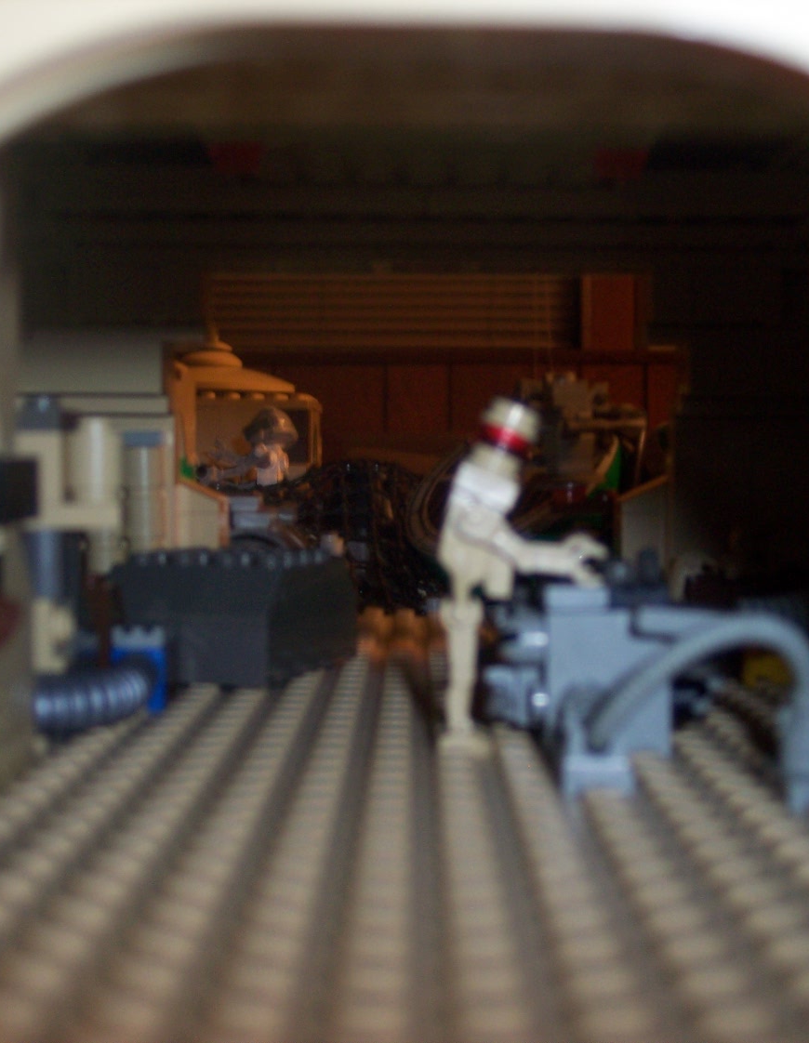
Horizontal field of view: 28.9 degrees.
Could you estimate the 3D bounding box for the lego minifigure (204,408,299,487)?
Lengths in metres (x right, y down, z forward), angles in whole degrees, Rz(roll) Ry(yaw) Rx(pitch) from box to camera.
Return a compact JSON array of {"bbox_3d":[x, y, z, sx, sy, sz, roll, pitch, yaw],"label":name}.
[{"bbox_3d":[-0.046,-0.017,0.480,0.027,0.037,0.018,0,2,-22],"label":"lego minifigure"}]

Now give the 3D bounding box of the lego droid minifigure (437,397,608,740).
[{"bbox_3d":[0.016,0.008,0.210,0.023,0.048,0.018,0,2,0],"label":"lego droid minifigure"}]

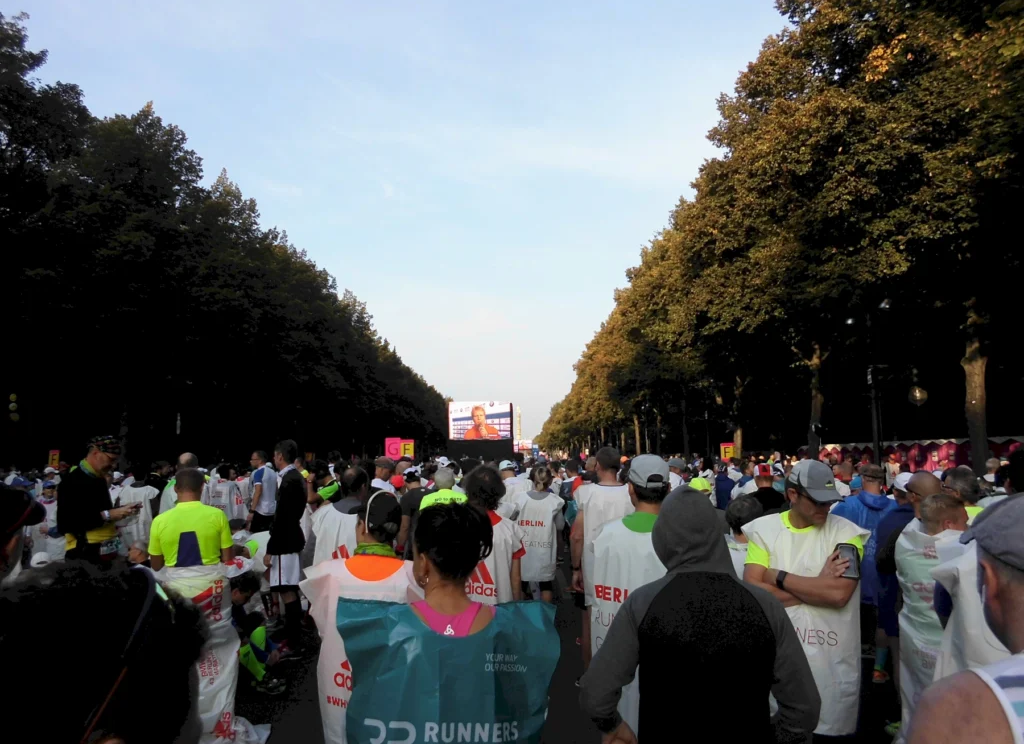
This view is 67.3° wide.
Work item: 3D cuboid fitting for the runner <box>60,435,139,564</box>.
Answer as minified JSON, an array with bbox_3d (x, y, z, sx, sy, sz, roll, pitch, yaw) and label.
[{"bbox_3d":[-2.767,1.334,5.135,0.520,1.830,0.500,1,-6,-6],"label":"runner"}]

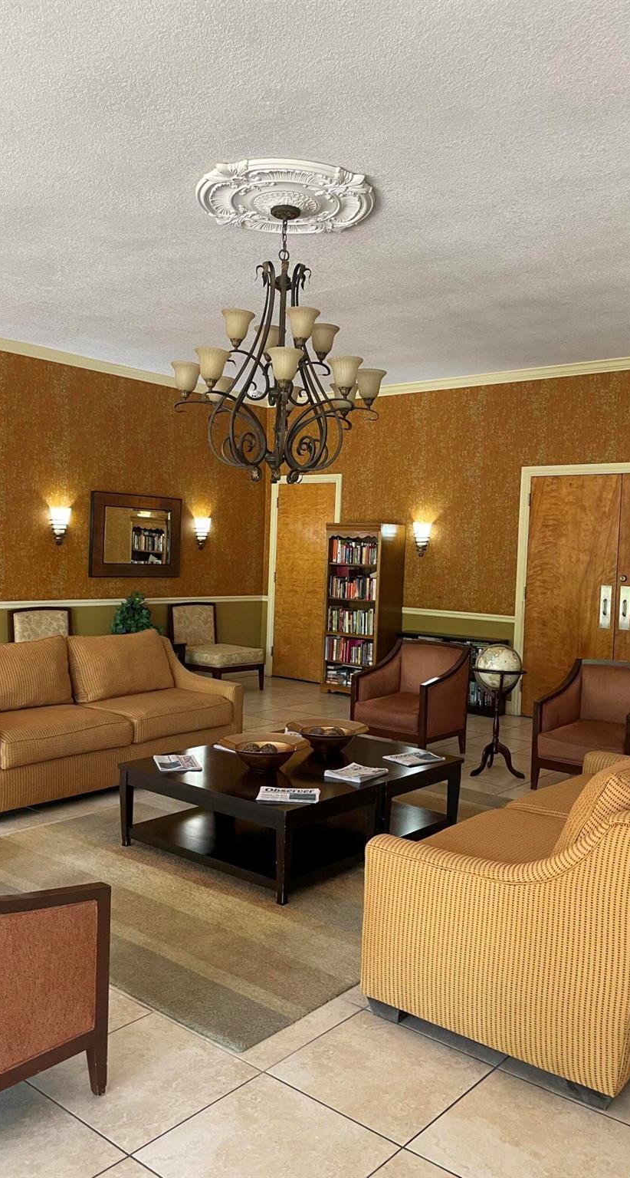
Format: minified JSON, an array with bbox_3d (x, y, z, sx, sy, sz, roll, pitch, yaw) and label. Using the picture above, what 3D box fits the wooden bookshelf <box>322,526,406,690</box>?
[{"bbox_3d":[0.497,0.220,9.238,0.688,1.772,0.422,4,3,40],"label":"wooden bookshelf"}]

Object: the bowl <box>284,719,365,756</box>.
[{"bbox_3d":[0.067,0.835,4.895,0.453,0.142,0.453,4,3,40],"label":"bowl"}]

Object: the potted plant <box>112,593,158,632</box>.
[{"bbox_3d":[-1.726,0.280,8.622,0.459,0.548,0.459,4,3,40],"label":"potted plant"}]

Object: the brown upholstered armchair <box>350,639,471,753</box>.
[{"bbox_3d":[0.731,0.843,6.741,0.633,0.853,0.707,3,3,34],"label":"brown upholstered armchair"}]

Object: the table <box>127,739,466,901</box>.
[{"bbox_3d":[-0.087,1.118,4.694,1.131,0.411,1.493,4,3,40],"label":"table"}]

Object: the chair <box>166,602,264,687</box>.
[{"bbox_3d":[-1.034,0.604,9.287,0.784,0.897,0.675,4,3,40],"label":"chair"}]

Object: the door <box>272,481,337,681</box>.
[{"bbox_3d":[-0.131,-0.071,10.063,0.873,2.242,0.050,4,3,40],"label":"door"}]

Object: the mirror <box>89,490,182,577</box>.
[{"bbox_3d":[-1.848,-0.546,9.233,0.050,0.850,1.138,4,3,40],"label":"mirror"}]

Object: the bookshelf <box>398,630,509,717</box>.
[{"bbox_3d":[1.333,0.810,8.629,1.125,0.703,0.281,4,3,40],"label":"bookshelf"}]

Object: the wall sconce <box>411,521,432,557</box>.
[{"bbox_3d":[1.099,-0.525,9.325,0.219,0.365,0.118,4,3,40],"label":"wall sconce"}]

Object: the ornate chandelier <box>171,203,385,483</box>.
[{"bbox_3d":[-0.171,-1.225,4.463,1.080,1.362,1.080,2,2,0],"label":"ornate chandelier"}]

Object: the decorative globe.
[{"bbox_3d":[1.297,0.553,6.233,0.338,0.338,0.338,3,3,34],"label":"decorative globe"}]

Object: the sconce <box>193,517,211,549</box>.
[{"bbox_3d":[-1.235,-0.619,9.899,0.118,0.365,0.219,4,3,40],"label":"sconce"}]

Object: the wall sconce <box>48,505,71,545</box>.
[{"bbox_3d":[-2.426,-0.601,8.494,0.118,0.365,0.219,4,3,40],"label":"wall sconce"}]

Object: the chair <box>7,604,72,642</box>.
[{"bbox_3d":[-2.222,0.624,7.856,0.784,0.897,0.675,4,3,40],"label":"chair"}]

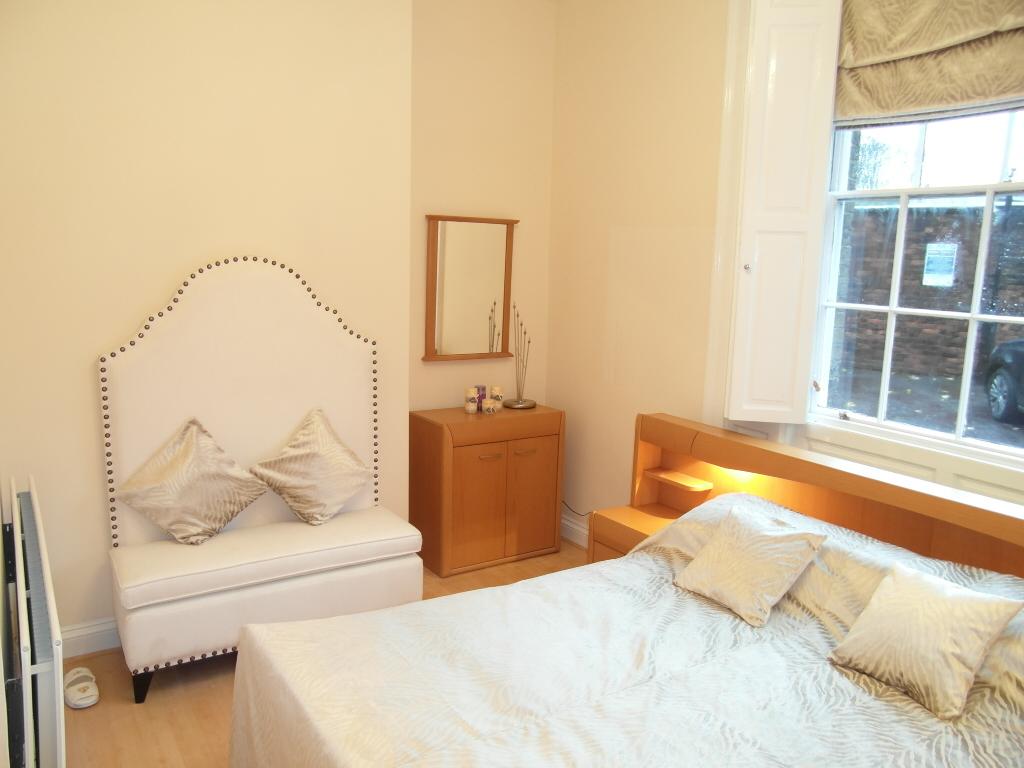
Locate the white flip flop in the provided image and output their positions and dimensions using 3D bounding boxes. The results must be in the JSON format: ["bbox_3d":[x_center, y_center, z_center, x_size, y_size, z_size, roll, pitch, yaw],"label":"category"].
[{"bbox_3d":[-1.578,1.091,2.597,0.108,0.074,0.231,-6,12,-40],"label":"white flip flop"}]

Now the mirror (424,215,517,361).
[{"bbox_3d":[-0.216,-0.516,3.890,0.596,0.765,0.043,-4,11,-32],"label":"mirror"}]

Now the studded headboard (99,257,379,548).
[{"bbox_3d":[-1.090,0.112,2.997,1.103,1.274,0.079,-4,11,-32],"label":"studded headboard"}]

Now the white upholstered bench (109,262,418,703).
[{"bbox_3d":[-0.975,0.296,2.884,1.155,1.586,0.446,-4,11,-32],"label":"white upholstered bench"}]

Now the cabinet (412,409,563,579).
[{"bbox_3d":[-0.135,0.549,3.924,0.765,0.803,0.376,-4,11,-32],"label":"cabinet"}]

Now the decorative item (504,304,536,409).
[{"bbox_3d":[0.059,-0.159,4.027,0.186,0.578,0.186,2,9,0],"label":"decorative item"}]

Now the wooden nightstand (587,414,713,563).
[{"bbox_3d":[0.636,0.632,3.220,0.422,0.913,0.398,-4,11,-32],"label":"wooden nightstand"}]

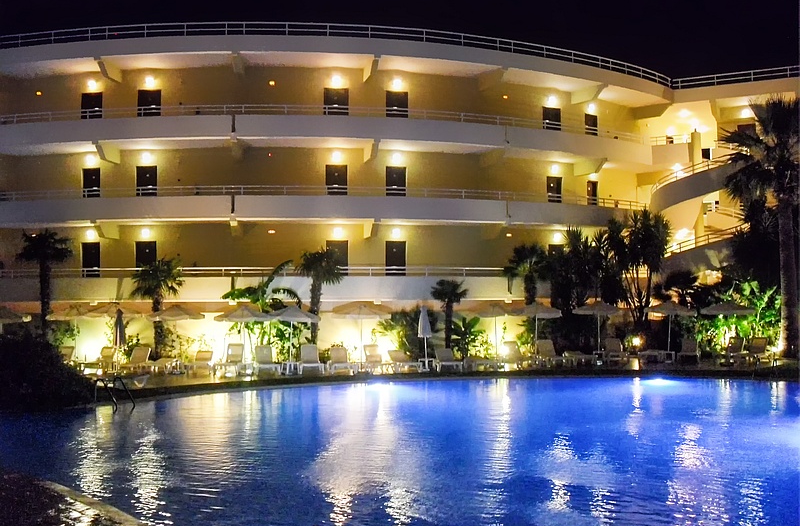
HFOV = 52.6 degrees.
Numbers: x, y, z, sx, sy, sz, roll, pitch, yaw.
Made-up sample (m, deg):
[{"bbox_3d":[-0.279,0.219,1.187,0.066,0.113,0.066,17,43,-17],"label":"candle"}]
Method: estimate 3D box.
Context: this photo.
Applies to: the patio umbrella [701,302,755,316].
[{"bbox_3d":[11.858,2.551,29.121,2.050,2.280,2.050,0,-2,0],"label":"patio umbrella"}]

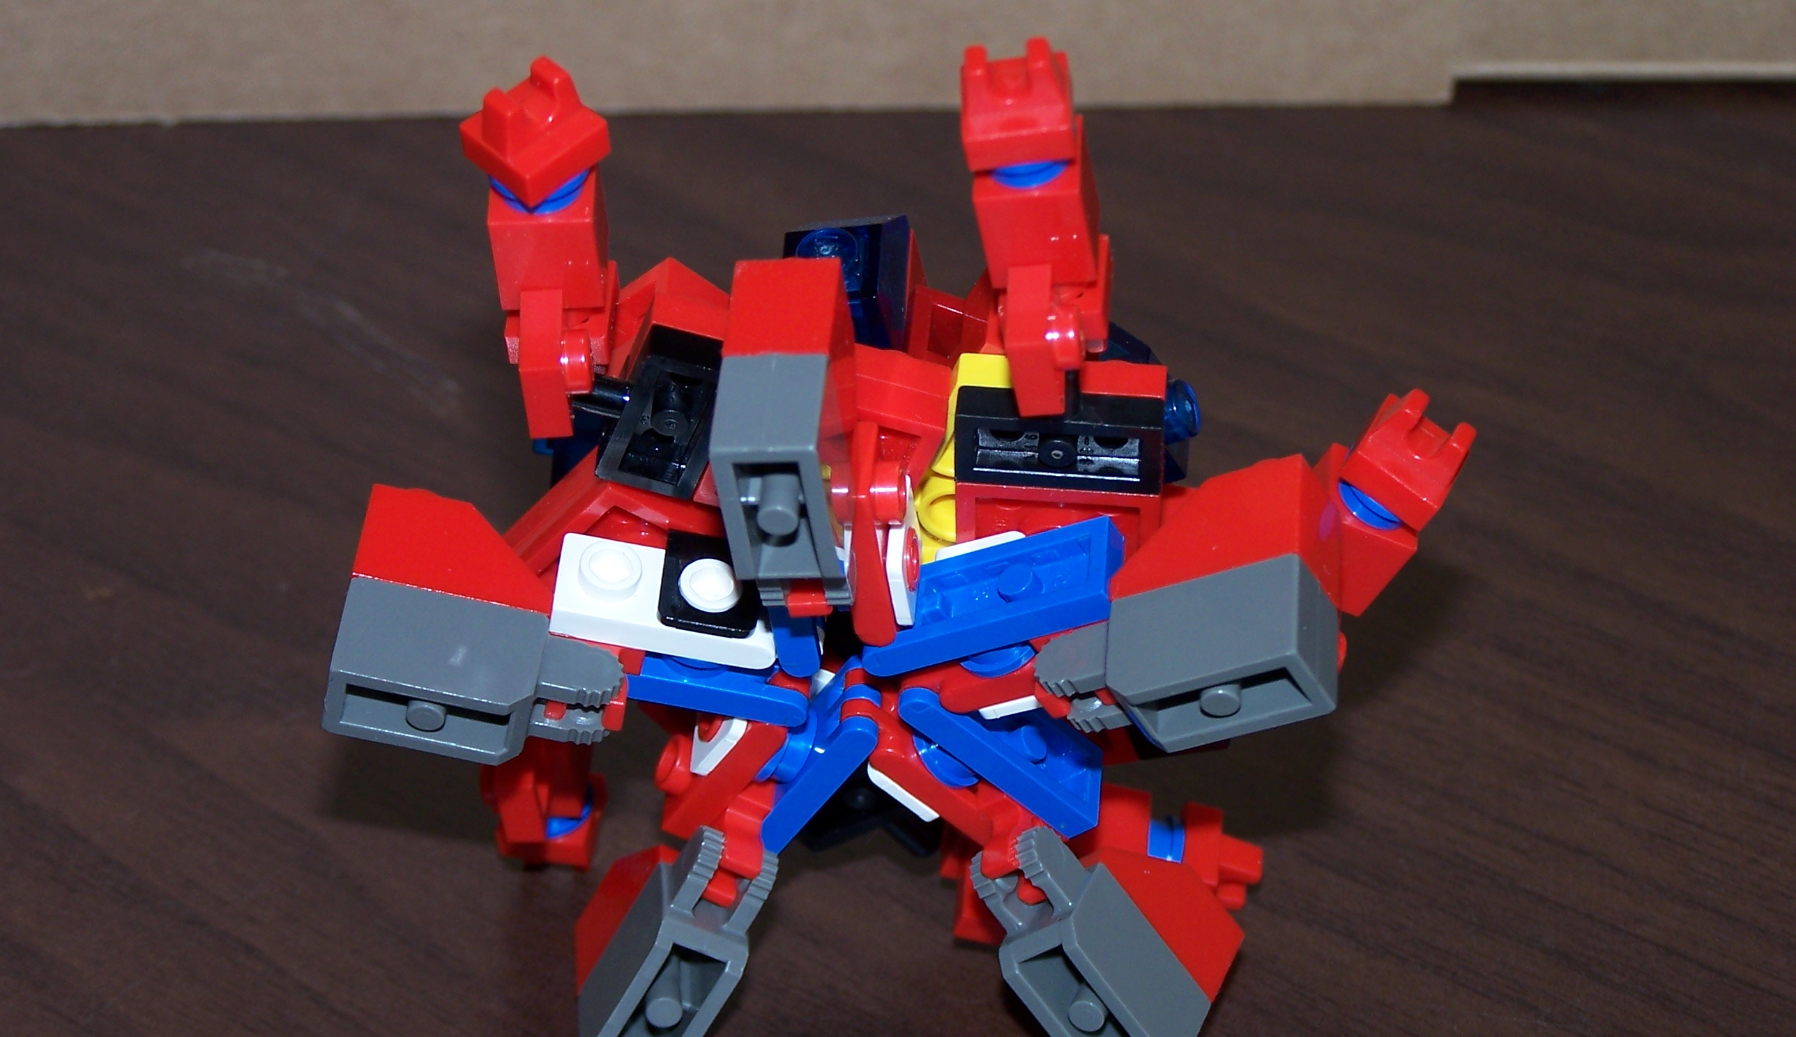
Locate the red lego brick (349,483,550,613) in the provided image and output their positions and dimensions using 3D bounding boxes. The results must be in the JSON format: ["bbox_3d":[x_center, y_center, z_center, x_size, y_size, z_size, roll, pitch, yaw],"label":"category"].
[{"bbox_3d":[-0.035,0.005,0.392,0.016,0.008,0.010,12,50,-4],"label":"red lego brick"}]

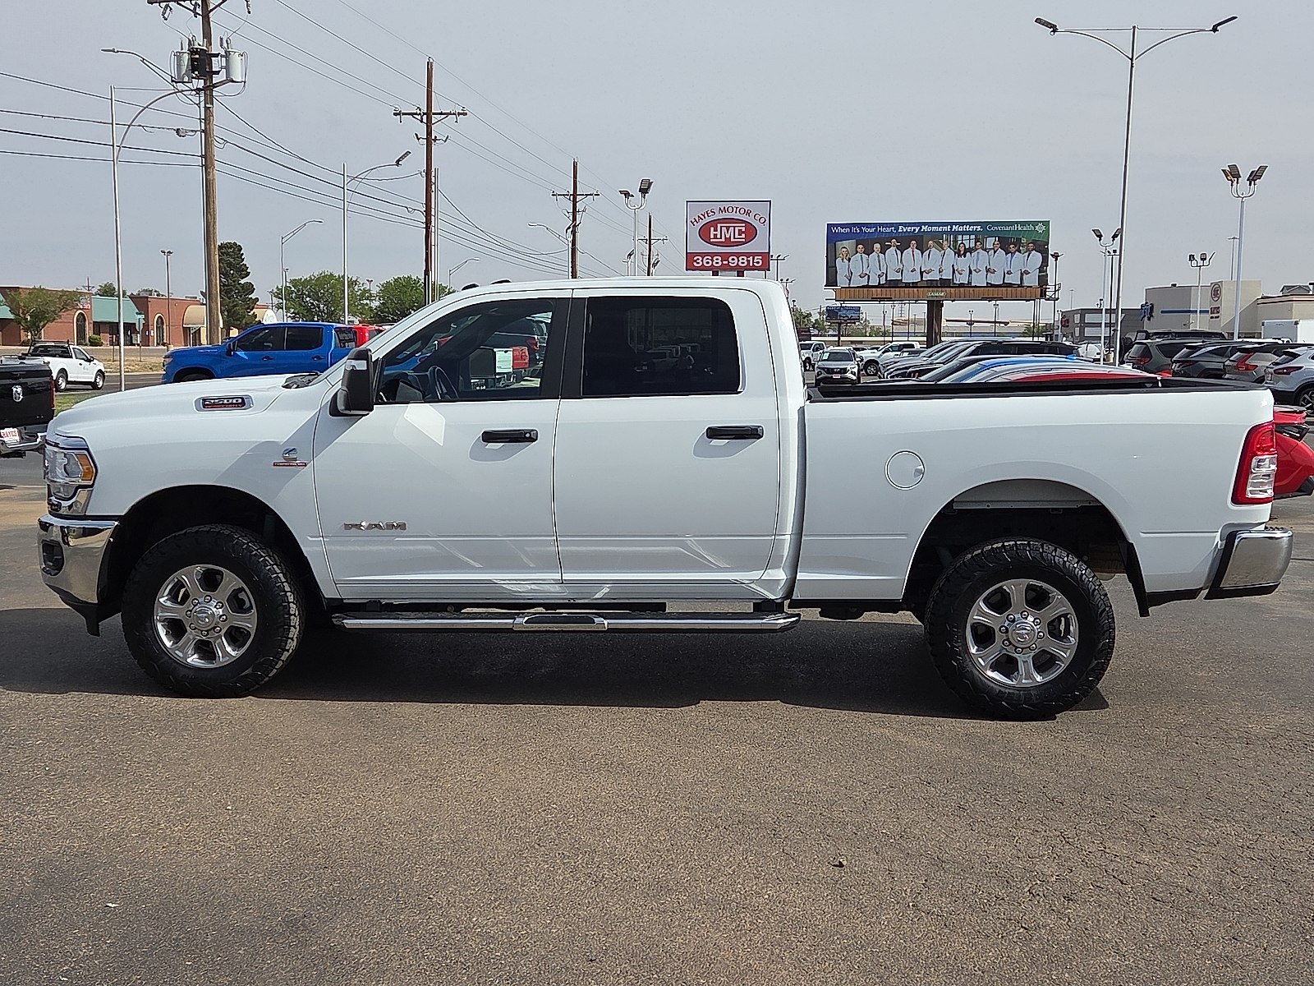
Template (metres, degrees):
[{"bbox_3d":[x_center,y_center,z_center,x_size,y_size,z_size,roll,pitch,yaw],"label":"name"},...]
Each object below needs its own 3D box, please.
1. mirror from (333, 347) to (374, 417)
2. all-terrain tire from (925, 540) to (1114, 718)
[{"bbox_3d":[-1.368,-0.503,6.710,0.140,0.290,0.270,1,7,6],"label":"mirror"},{"bbox_3d":[1.657,0.611,6.789,0.825,0.820,0.285,1,6,5],"label":"all-terrain tire"}]

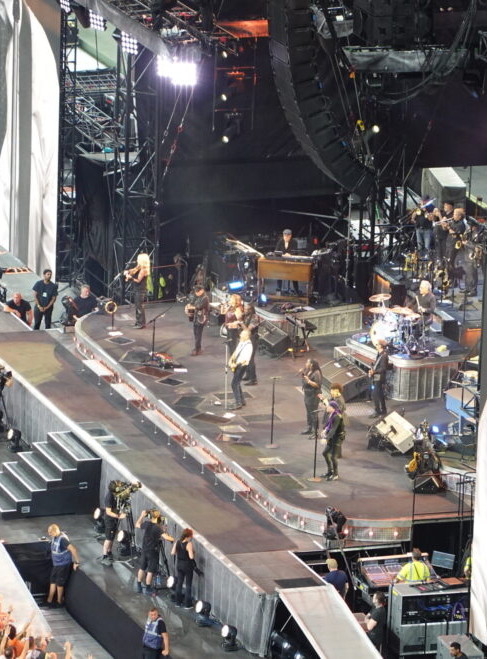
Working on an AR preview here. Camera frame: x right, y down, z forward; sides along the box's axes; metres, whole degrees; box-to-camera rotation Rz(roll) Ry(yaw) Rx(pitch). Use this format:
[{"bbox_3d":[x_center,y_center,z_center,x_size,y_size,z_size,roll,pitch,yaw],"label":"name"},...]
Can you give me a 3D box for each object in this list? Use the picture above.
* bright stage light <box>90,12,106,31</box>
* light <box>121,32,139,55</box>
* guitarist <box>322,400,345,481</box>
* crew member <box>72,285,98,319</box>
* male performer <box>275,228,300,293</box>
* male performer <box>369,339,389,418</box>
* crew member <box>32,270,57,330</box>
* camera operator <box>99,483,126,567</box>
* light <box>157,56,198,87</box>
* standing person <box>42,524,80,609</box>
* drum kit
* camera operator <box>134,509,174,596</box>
[{"bbox_3d":[-3.067,-6.458,115.000,0.200,0.500,0.520,-11,21,-38],"label":"bright stage light"},{"bbox_3d":[-2.541,-6.430,123.500,0.220,0.500,0.520,-18,31,-33],"label":"light"},{"bbox_3d":[1.892,2.291,116.123,0.460,1.720,0.520,-4,15,-20],"label":"guitarist"},{"bbox_3d":[-3.663,-0.172,126.234,0.560,1.730,0.420,-10,20,-37],"label":"crew member"},{"bbox_3d":[1.055,-1.581,126.914,0.520,1.560,0.480,5,17,10],"label":"male performer"},{"bbox_3d":[3.007,1.050,121.009,0.420,1.750,0.520,-4,15,-20],"label":"male performer"},{"bbox_3d":[-4.619,-0.477,127.410,0.570,1.840,0.360,2,16,0],"label":"crew member"},{"bbox_3d":[-2.689,3.982,112.740,0.450,1.750,0.520,-6,18,-27],"label":"camera operator"},{"bbox_3d":[-1.308,-5.190,110.500,0.850,0.600,0.350,11,19,29],"label":"light"},{"bbox_3d":[-3.748,4.841,112.200,0.520,1.770,0.580,-9,19,-33],"label":"standing person"},{"bbox_3d":[3.411,-0.066,120.102,1.200,1.150,1.700,-4,17,-19],"label":"drum kit"},{"bbox_3d":[-1.883,4.602,113.694,0.680,1.790,0.520,10,17,29],"label":"camera operator"}]

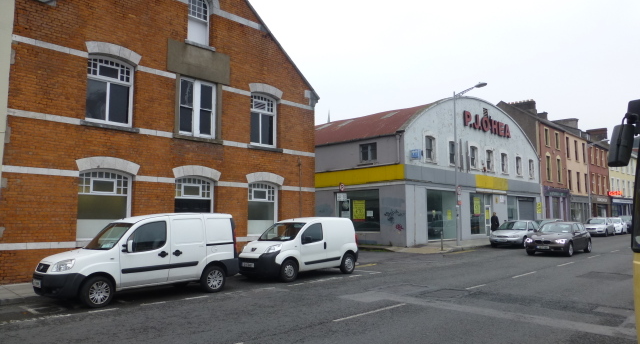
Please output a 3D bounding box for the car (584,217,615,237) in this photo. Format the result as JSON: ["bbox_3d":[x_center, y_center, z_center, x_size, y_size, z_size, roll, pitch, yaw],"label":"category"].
[{"bbox_3d":[23.901,4.724,38.081,4.550,1.460,1.780,6,-9,-44],"label":"car"}]

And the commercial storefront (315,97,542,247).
[{"bbox_3d":[6.204,0.468,37.414,19.000,10.000,16.000,6,-9,-43],"label":"commercial storefront"}]

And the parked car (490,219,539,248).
[{"bbox_3d":[11.206,3.471,25.079,4.550,1.430,1.760,6,-9,-44],"label":"parked car"}]

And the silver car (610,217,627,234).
[{"bbox_3d":[27.628,5.084,41.882,4.250,1.490,1.760,6,-9,-44],"label":"silver car"}]

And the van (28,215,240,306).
[{"bbox_3d":[-3.961,1.847,9.969,1.720,1.820,4.220,-6,-9,43],"label":"van"}]

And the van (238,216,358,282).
[{"bbox_3d":[-0.659,2.248,13.332,1.710,1.720,3.860,-6,-9,42],"label":"van"}]

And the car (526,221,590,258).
[{"bbox_3d":[11.316,3.167,21.028,4.320,1.420,1.770,6,-9,-44],"label":"car"}]

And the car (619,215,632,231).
[{"bbox_3d":[31.186,5.345,45.291,4.400,1.650,1.800,6,-9,-44],"label":"car"}]

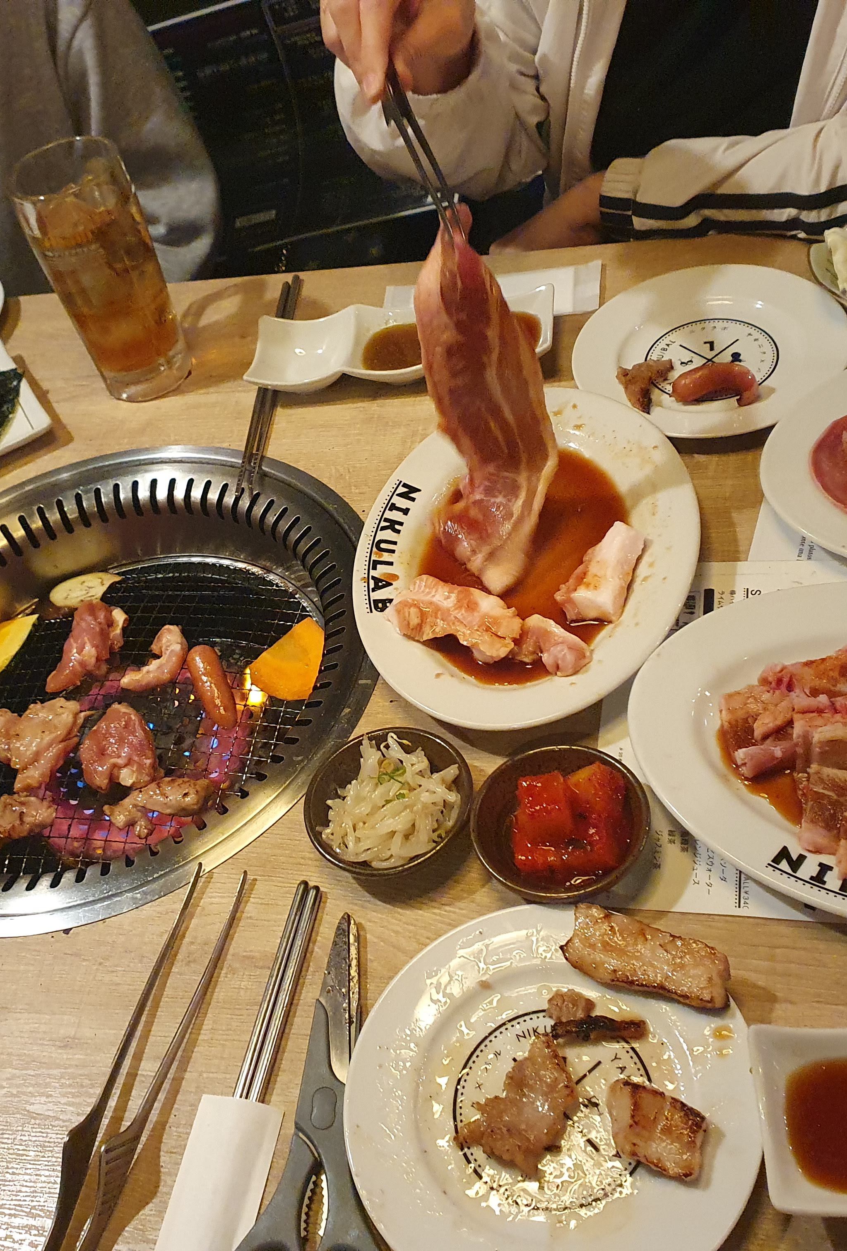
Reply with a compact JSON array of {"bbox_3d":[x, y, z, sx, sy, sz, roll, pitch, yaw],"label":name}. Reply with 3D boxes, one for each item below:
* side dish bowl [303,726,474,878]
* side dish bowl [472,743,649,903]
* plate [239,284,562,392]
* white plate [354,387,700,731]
[{"bbox_3d":[-0.013,0.092,0.602,0.080,0.035,0.080,-7,49,9],"label":"side dish bowl"},{"bbox_3d":[0.065,0.098,0.576,0.080,0.035,0.080,-7,49,9],"label":"side dish bowl"},{"bbox_3d":[-0.013,-0.186,0.842,0.207,0.031,0.069,-3,49,12],"label":"plate"},{"bbox_3d":[0.058,-0.038,0.701,0.190,0.026,0.256,1,50,15],"label":"white plate"}]

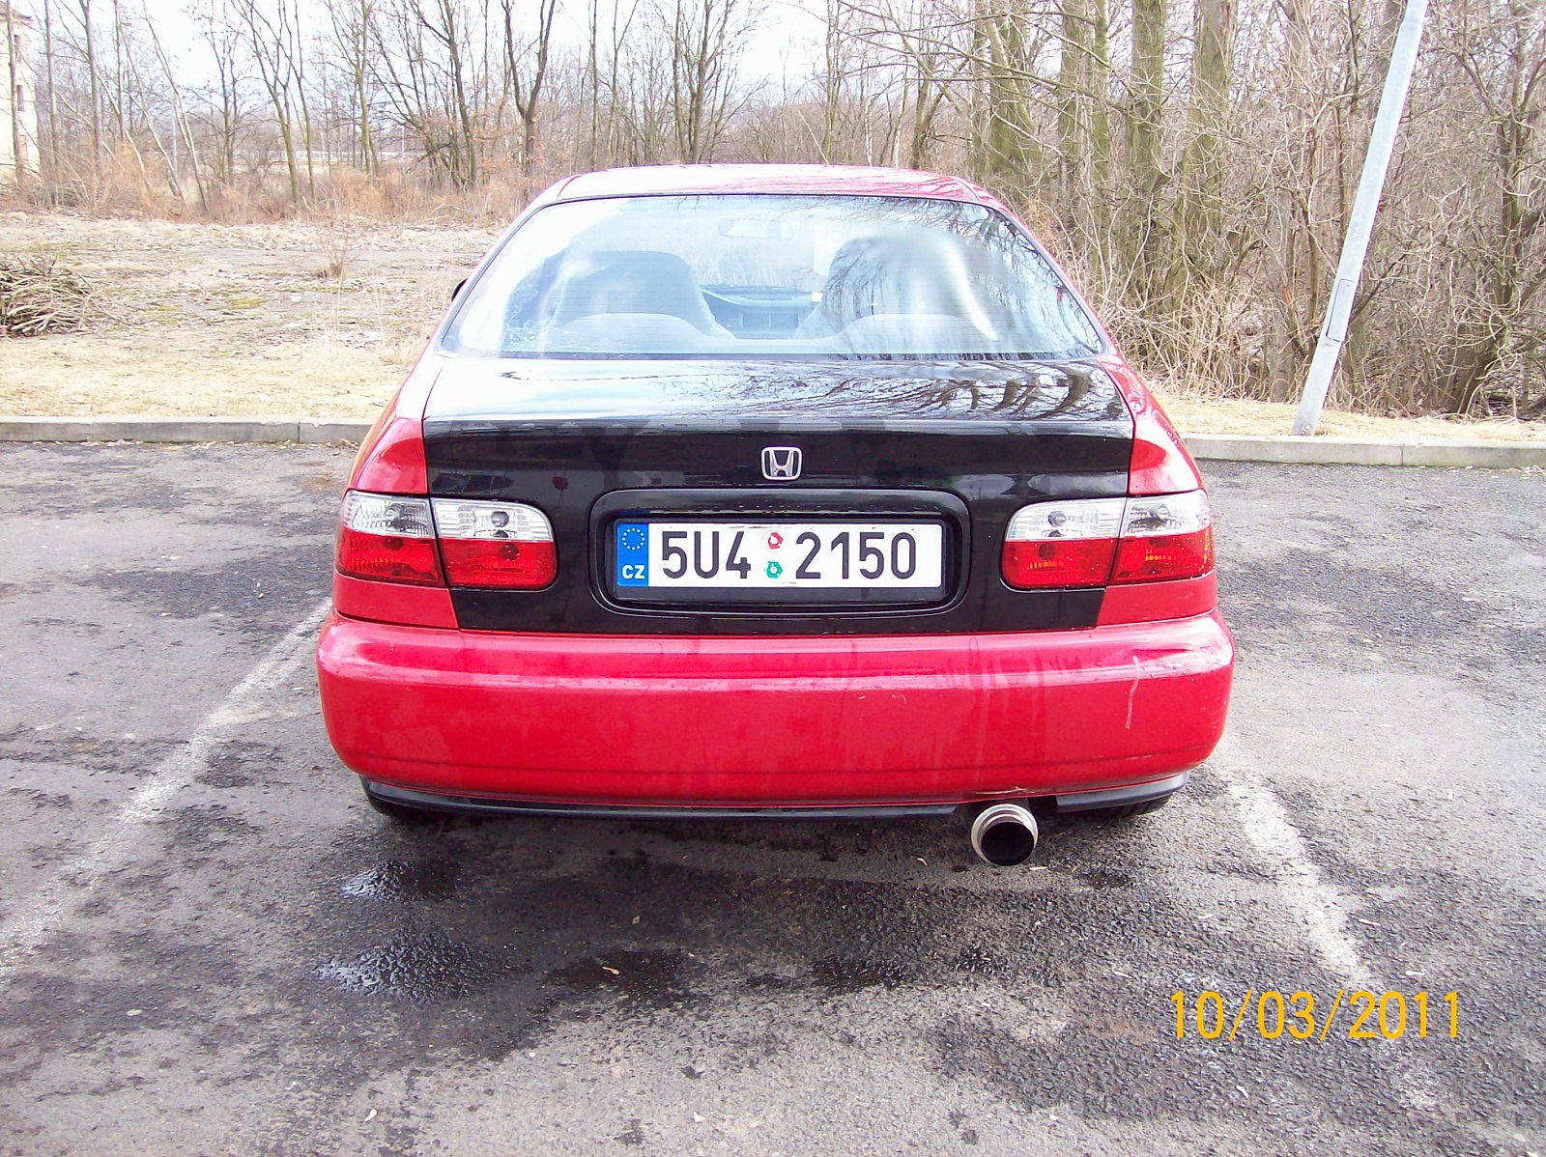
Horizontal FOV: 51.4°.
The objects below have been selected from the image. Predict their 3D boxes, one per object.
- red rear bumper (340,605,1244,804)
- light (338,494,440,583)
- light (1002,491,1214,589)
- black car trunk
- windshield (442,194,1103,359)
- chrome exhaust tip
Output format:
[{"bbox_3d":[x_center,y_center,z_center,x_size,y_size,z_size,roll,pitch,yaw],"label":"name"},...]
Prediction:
[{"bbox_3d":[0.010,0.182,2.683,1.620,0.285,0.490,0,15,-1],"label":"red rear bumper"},{"bbox_3d":[-0.628,-0.078,2.635,0.220,0.150,0.180,0,15,-1],"label":"light"},{"bbox_3d":[0.563,-0.074,2.620,0.385,0.150,0.190,0,15,-1],"label":"light"},{"bbox_3d":[0.008,-0.162,2.767,1.210,0.370,0.610,0,15,-1],"label":"black car trunk"},{"bbox_3d":[0.001,-0.597,3.251,1.250,0.120,0.640,0,43,-1],"label":"windshield"},{"bbox_3d":[0.363,0.391,2.553,0.105,0.105,0.140,0,15,-1],"label":"chrome exhaust tip"}]

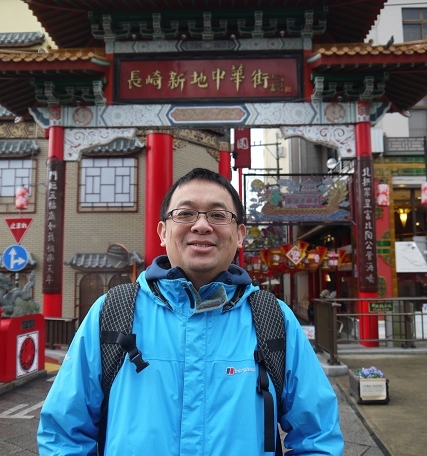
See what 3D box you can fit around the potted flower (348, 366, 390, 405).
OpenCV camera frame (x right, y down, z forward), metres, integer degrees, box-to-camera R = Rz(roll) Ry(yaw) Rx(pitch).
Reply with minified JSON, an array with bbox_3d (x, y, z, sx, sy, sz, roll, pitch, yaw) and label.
[{"bbox_3d":[2.072,2.077,6.216,0.420,0.430,0.560,-1,-5,3],"label":"potted flower"}]

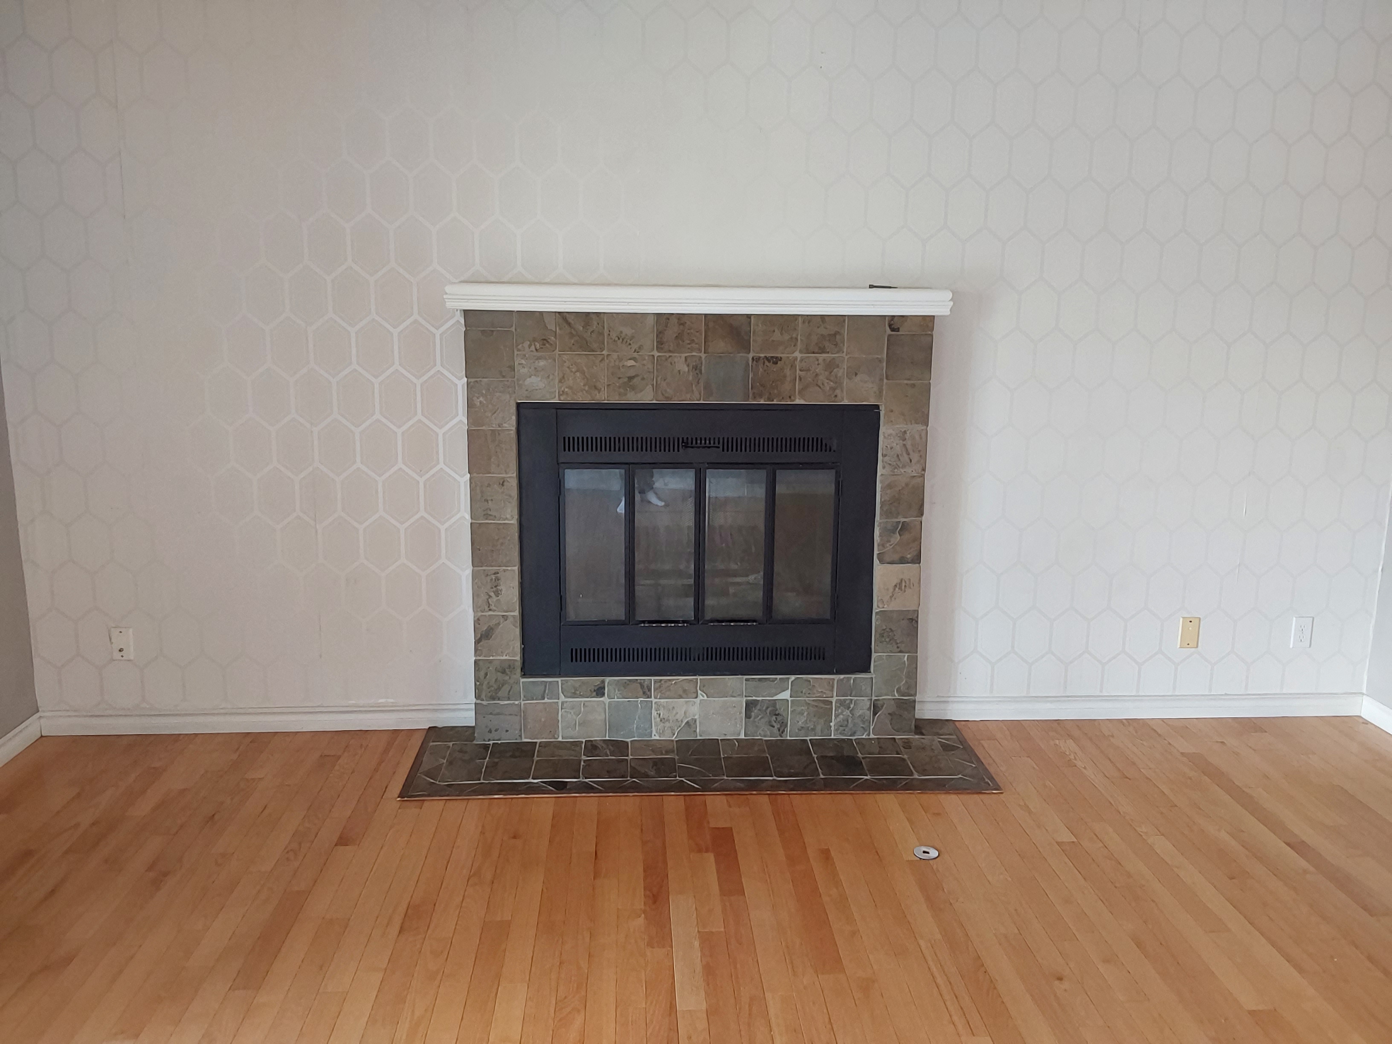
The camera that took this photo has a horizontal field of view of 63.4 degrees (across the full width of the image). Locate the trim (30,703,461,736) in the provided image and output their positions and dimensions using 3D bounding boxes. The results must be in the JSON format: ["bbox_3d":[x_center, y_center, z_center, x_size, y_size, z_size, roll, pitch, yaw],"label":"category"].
[{"bbox_3d":[-1.484,0.675,3.874,1.483,0.089,0.014,0,11,-3],"label":"trim"}]

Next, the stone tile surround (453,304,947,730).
[{"bbox_3d":[0.009,0.025,3.760,1.487,1.422,0.159,0,11,-3],"label":"stone tile surround"}]

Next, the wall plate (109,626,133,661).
[{"bbox_3d":[-1.937,0.414,3.799,0.072,0.116,0.006,0,11,-3],"label":"wall plate"}]

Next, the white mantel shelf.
[{"bbox_3d":[0.012,-0.706,3.578,1.570,0.076,0.229,0,11,-3],"label":"white mantel shelf"}]

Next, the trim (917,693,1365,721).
[{"bbox_3d":[1.585,0.668,4.058,1.691,0.089,0.014,0,11,-3],"label":"trim"}]

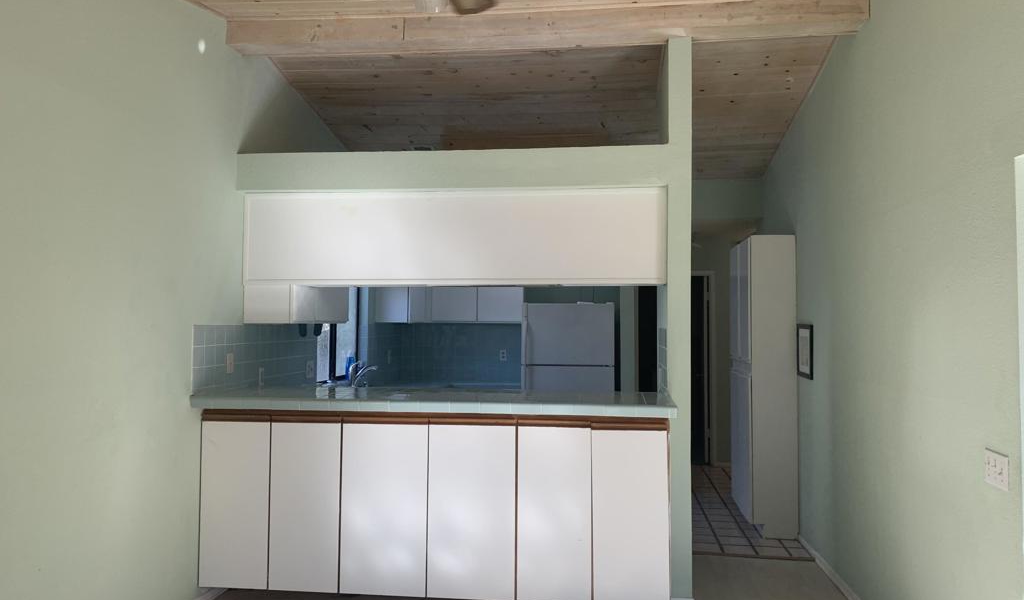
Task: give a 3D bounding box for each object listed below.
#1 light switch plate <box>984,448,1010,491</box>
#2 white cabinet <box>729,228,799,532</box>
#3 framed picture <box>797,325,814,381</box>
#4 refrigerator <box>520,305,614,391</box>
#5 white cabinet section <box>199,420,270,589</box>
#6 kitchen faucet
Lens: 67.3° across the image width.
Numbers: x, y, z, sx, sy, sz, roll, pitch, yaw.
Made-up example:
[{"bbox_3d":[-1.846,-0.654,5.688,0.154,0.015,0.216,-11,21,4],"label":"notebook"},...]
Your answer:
[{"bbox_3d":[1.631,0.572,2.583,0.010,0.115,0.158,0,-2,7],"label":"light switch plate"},{"bbox_3d":[1.909,0.619,5.890,0.296,2.126,0.930,0,-2,7],"label":"white cabinet"},{"bbox_3d":[1.930,0.339,5.054,0.022,0.352,0.320,0,-2,7],"label":"framed picture"},{"bbox_3d":[0.558,0.882,7.415,0.850,1.674,0.760,0,-2,7],"label":"refrigerator"},{"bbox_3d":[-1.430,1.078,4.223,0.382,0.869,0.380,0,-2,7],"label":"white cabinet section"},{"bbox_3d":[-1.195,0.630,6.217,0.200,0.269,0.100,0,-2,7],"label":"kitchen faucet"}]

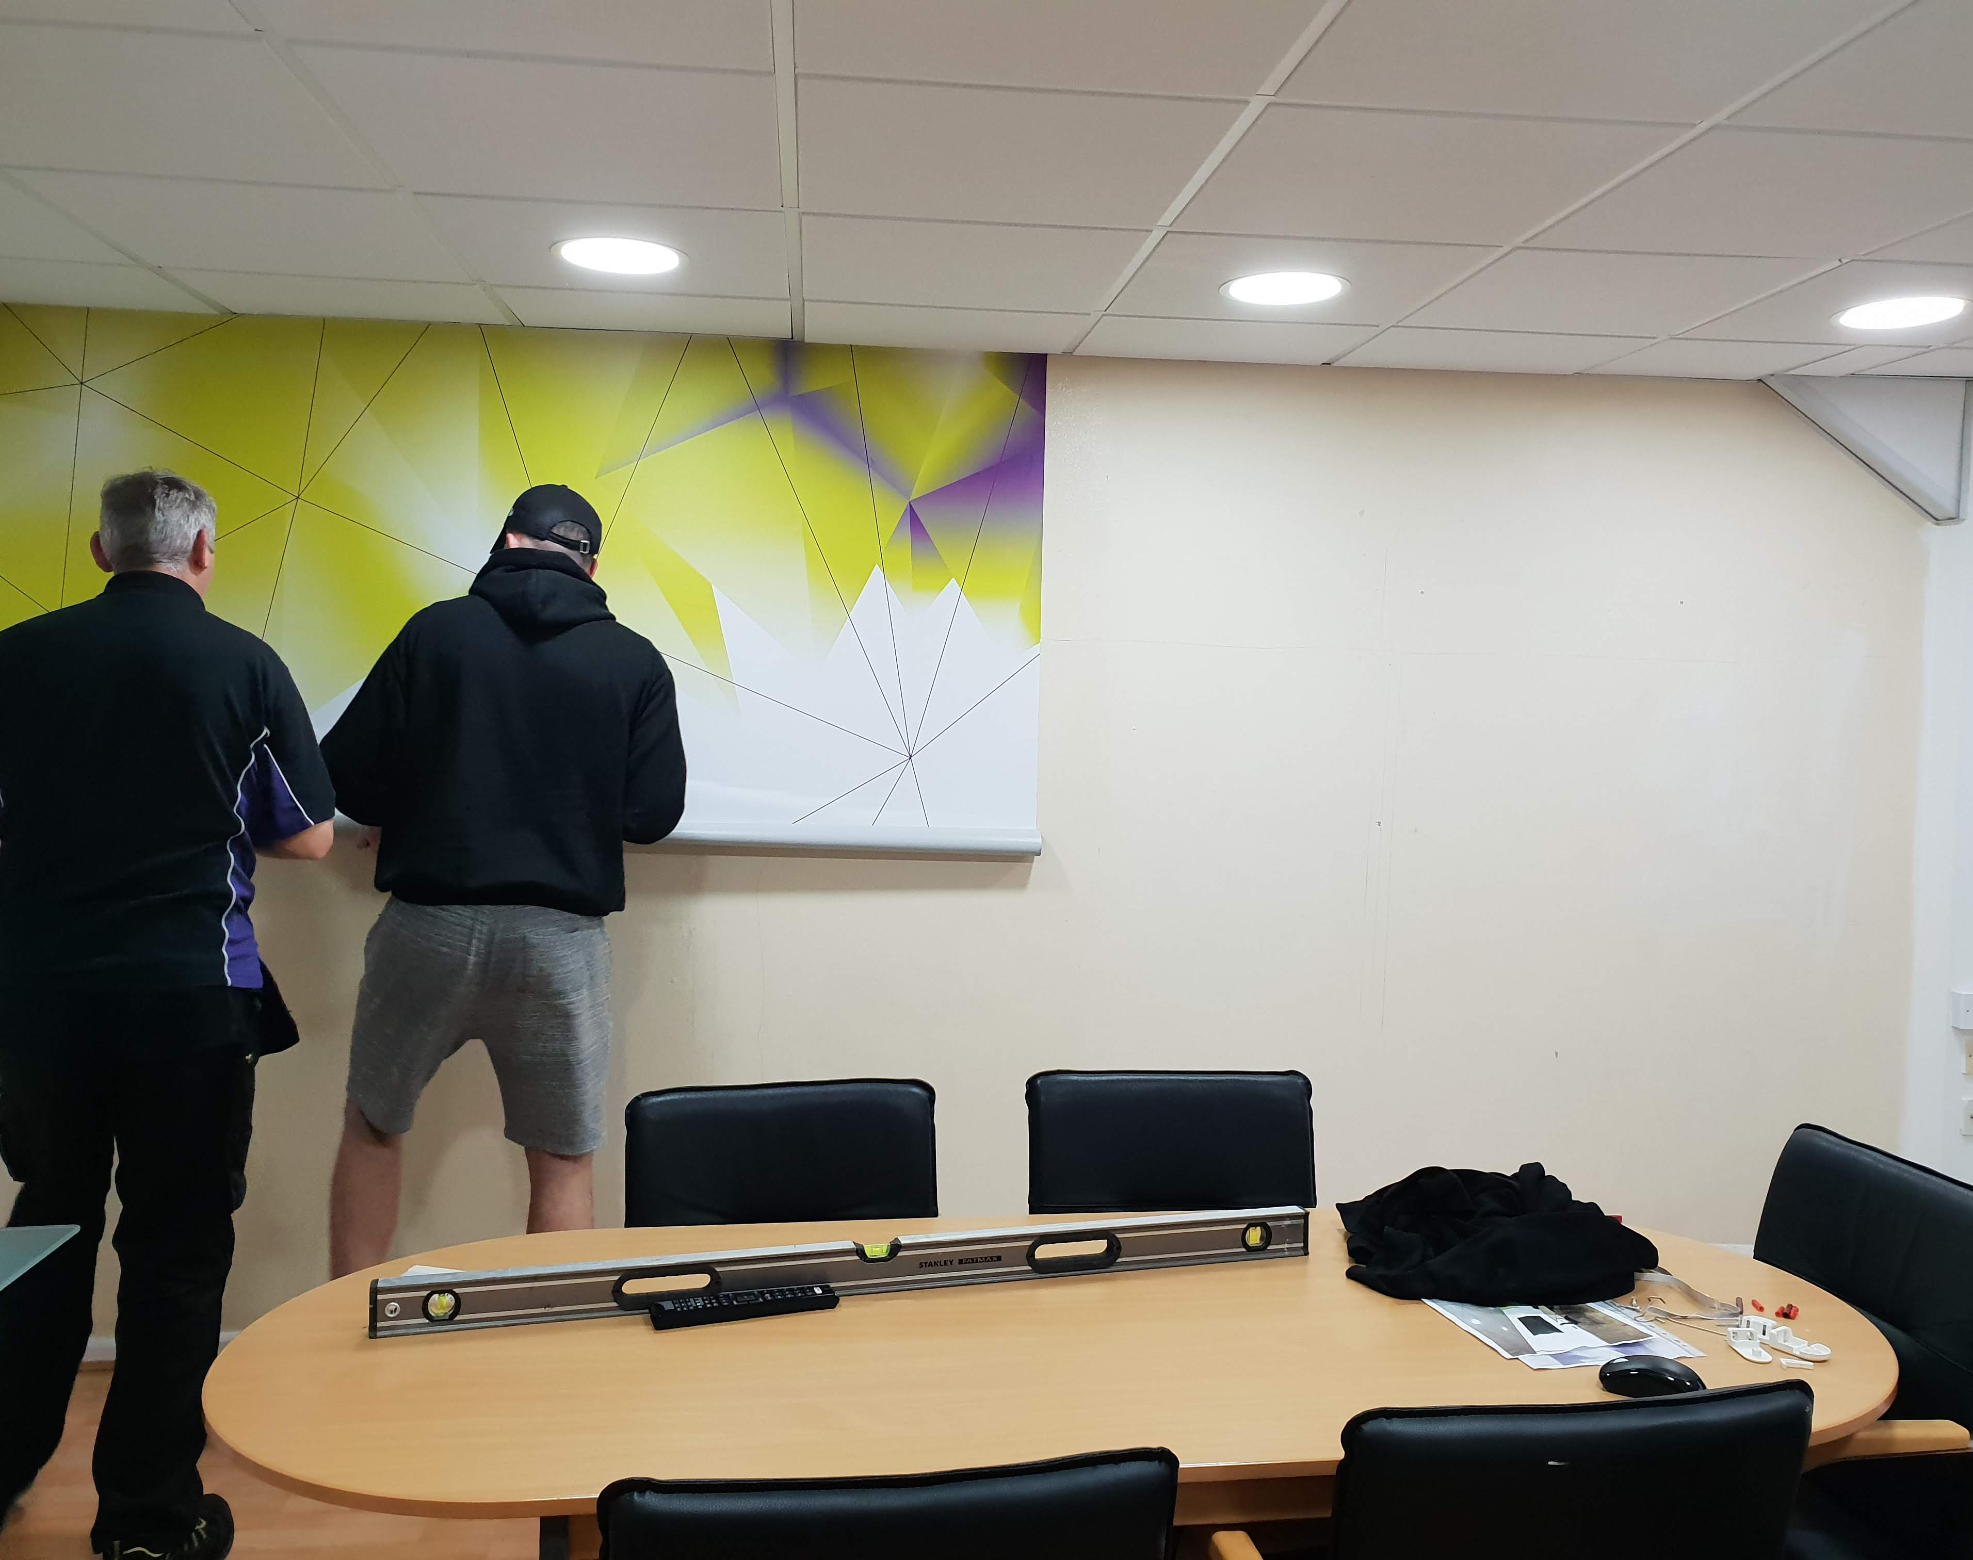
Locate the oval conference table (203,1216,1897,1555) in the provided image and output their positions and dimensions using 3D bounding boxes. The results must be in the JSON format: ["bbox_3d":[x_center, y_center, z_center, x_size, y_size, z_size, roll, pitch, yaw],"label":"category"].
[{"bbox_3d":[0.114,1.046,1.973,2.010,0.740,0.790,1,4,-8],"label":"oval conference table"}]

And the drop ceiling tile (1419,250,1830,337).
[{"bbox_3d":[1.150,-0.916,2.944,0.595,0.018,0.590,1,4,-6],"label":"drop ceiling tile"}]

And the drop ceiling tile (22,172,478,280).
[{"bbox_3d":[-1.235,-0.945,2.684,0.595,0.018,0.590,1,4,-6],"label":"drop ceiling tile"}]

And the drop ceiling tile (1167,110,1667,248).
[{"bbox_3d":[0.618,-0.886,2.305,0.595,0.020,0.595,1,4,-6],"label":"drop ceiling tile"}]

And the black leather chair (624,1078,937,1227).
[{"bbox_3d":[-0.276,0.930,2.183,0.550,0.910,0.580,0,3,-12],"label":"black leather chair"}]

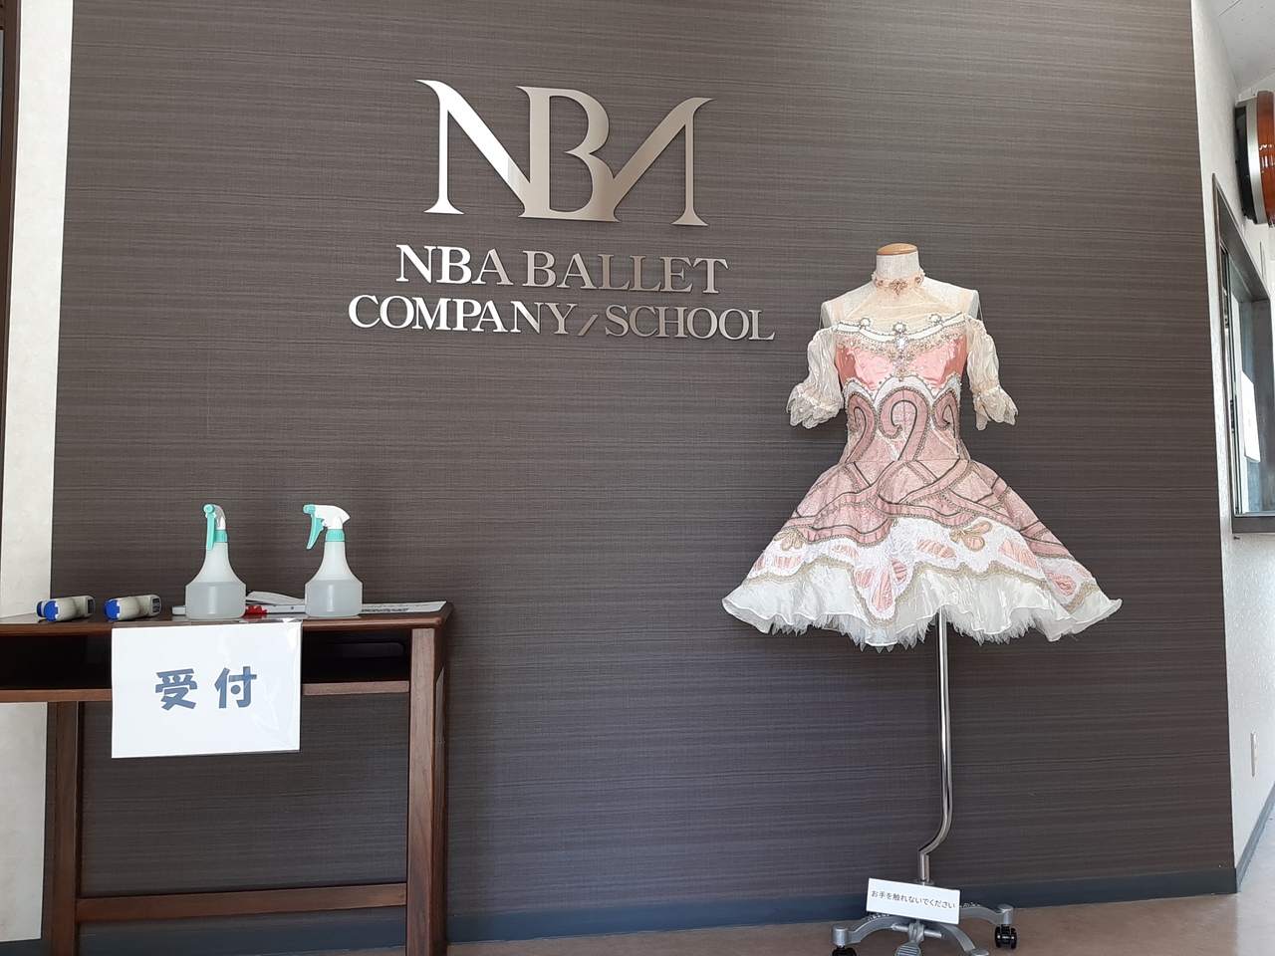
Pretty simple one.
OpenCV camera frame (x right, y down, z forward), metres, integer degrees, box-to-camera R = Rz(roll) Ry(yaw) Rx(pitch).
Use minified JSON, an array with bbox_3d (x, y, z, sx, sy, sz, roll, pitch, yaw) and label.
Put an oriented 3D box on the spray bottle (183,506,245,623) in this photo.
[{"bbox_3d":[-0.735,0.145,1.673,0.098,0.196,0.104,0,-4,-9],"label":"spray bottle"}]

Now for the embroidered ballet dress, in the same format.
[{"bbox_3d":[0.565,-0.043,1.940,0.775,0.690,0.600,-1,-4,16],"label":"embroidered ballet dress"}]

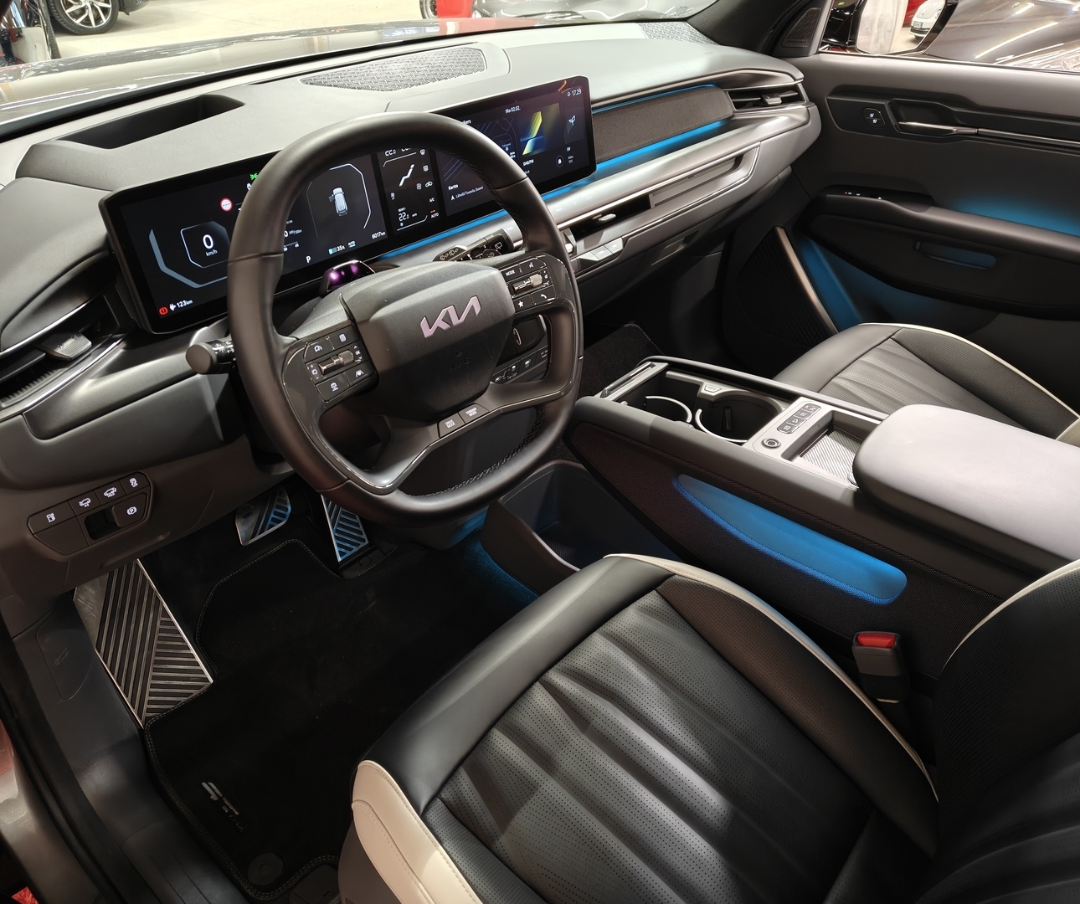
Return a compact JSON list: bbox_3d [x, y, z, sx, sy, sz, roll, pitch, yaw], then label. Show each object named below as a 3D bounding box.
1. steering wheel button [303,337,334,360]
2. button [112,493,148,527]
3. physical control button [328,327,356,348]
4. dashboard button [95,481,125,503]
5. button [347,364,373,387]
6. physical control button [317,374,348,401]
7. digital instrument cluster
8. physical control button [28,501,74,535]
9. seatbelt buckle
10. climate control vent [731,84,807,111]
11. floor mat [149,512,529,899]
[{"bbox_3d":[-0.180,-0.084,0.681,0.029,0.015,0.008,-31,19,-38],"label":"steering wheel button"},{"bbox_3d":[-0.413,0.058,0.843,0.013,0.025,0.032,21,38,40],"label":"button"},{"bbox_3d":[-0.165,-0.095,0.698,0.008,0.013,0.025,-5,22,48],"label":"physical control button"},{"bbox_3d":[-0.424,0.039,0.823,0.010,0.018,0.025,21,38,40],"label":"dashboard button"},{"bbox_3d":[-0.152,-0.065,0.706,0.027,0.013,0.008,-31,19,-38],"label":"button"},{"bbox_3d":[-0.171,-0.052,0.690,0.008,0.014,0.026,-5,22,48],"label":"physical control button"},{"bbox_3d":[-0.168,-0.330,1.023,0.027,0.142,0.715,19,39,39],"label":"digital instrument cluster"},{"bbox_3d":[-0.462,0.061,0.790,0.010,0.019,0.038,21,38,40],"label":"physical control button"},{"bbox_3d":[0.384,0.241,0.935,0.046,0.085,0.026,-6,28,36],"label":"seatbelt buckle"},{"bbox_3d":[0.416,-0.654,1.543,0.142,0.038,0.036,-15,23,-18],"label":"climate control vent"},{"bbox_3d":[-0.281,0.300,1.249,0.555,0.040,0.578,26,43,33],"label":"floor mat"}]

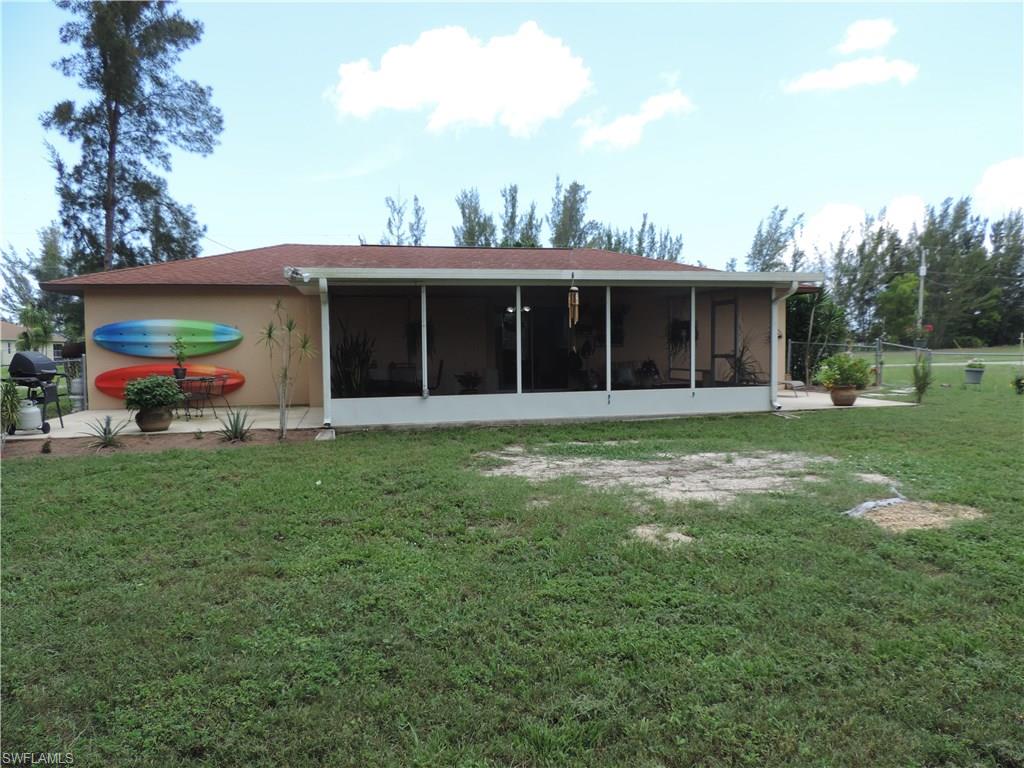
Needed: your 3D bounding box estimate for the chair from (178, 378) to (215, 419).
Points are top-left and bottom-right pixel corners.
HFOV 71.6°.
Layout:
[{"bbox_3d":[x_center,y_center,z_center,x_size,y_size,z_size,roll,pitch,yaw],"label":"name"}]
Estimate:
[{"bbox_3d":[-5.500,0.229,12.313,0.560,0.770,0.540,-1,4,0],"label":"chair"}]

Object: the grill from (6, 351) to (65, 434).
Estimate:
[{"bbox_3d":[-7.257,0.133,10.839,0.540,1.190,1.000,-1,4,-9],"label":"grill"}]

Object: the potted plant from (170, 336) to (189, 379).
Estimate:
[{"bbox_3d":[-5.793,-0.458,12.378,0.310,0.740,0.310,-1,4,-12],"label":"potted plant"}]

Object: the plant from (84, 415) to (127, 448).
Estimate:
[{"bbox_3d":[-5.769,0.653,10.126,0.600,0.420,0.560,-1,3,-12],"label":"plant"}]

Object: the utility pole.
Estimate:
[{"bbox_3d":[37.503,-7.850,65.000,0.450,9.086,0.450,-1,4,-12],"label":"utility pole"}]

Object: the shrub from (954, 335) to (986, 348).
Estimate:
[{"bbox_3d":[48.972,-4.549,76.000,3.100,1.450,2.600,-1,3,-12],"label":"shrub"}]

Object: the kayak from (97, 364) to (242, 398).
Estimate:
[{"bbox_3d":[-7.005,-0.045,14.565,2.880,0.720,0.360,-1,3,-12],"label":"kayak"}]

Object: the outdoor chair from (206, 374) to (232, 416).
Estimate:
[{"bbox_3d":[-5.199,0.209,12.581,0.530,0.770,0.530,-2,4,-15],"label":"outdoor chair"}]

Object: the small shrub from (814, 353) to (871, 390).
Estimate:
[{"bbox_3d":[6.424,-0.247,13.800,1.040,0.720,0.980,-1,3,-12],"label":"small shrub"}]

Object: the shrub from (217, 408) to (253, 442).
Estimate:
[{"bbox_3d":[-4.029,0.600,10.385,0.520,0.450,0.500,-1,3,-12],"label":"shrub"}]

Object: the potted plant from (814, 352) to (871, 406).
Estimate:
[{"bbox_3d":[6.424,-0.091,13.800,1.040,1.000,1.000,-1,3,-12],"label":"potted plant"}]

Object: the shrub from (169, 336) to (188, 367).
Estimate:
[{"bbox_3d":[-5.933,-0.556,12.650,0.340,0.550,0.340,-1,3,-12],"label":"shrub"}]

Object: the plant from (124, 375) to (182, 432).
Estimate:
[{"bbox_3d":[-5.397,0.279,10.782,0.850,0.860,0.850,-1,4,-12],"label":"plant"}]

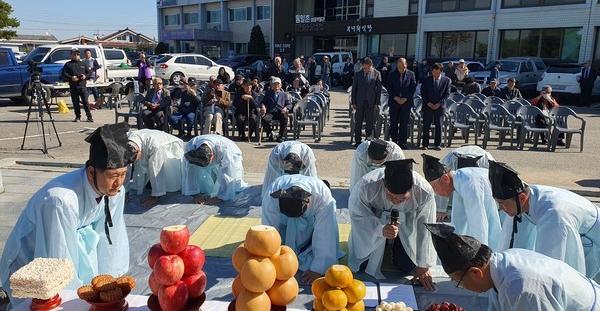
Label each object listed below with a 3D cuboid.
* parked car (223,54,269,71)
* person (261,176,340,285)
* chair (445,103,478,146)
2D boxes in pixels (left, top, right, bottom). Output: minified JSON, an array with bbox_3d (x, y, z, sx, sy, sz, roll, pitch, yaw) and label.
[{"bbox_3d":[-4.441,-6.801,34.958,1.850,1.680,4.650,13,17,43],"label":"parked car"},{"bbox_3d":[0.000,0.466,3.598,0.600,0.640,0.950,1,12,0],"label":"person"},{"bbox_3d":[3.161,-0.601,8.771,0.560,0.790,0.560,3,12,10],"label":"chair"}]

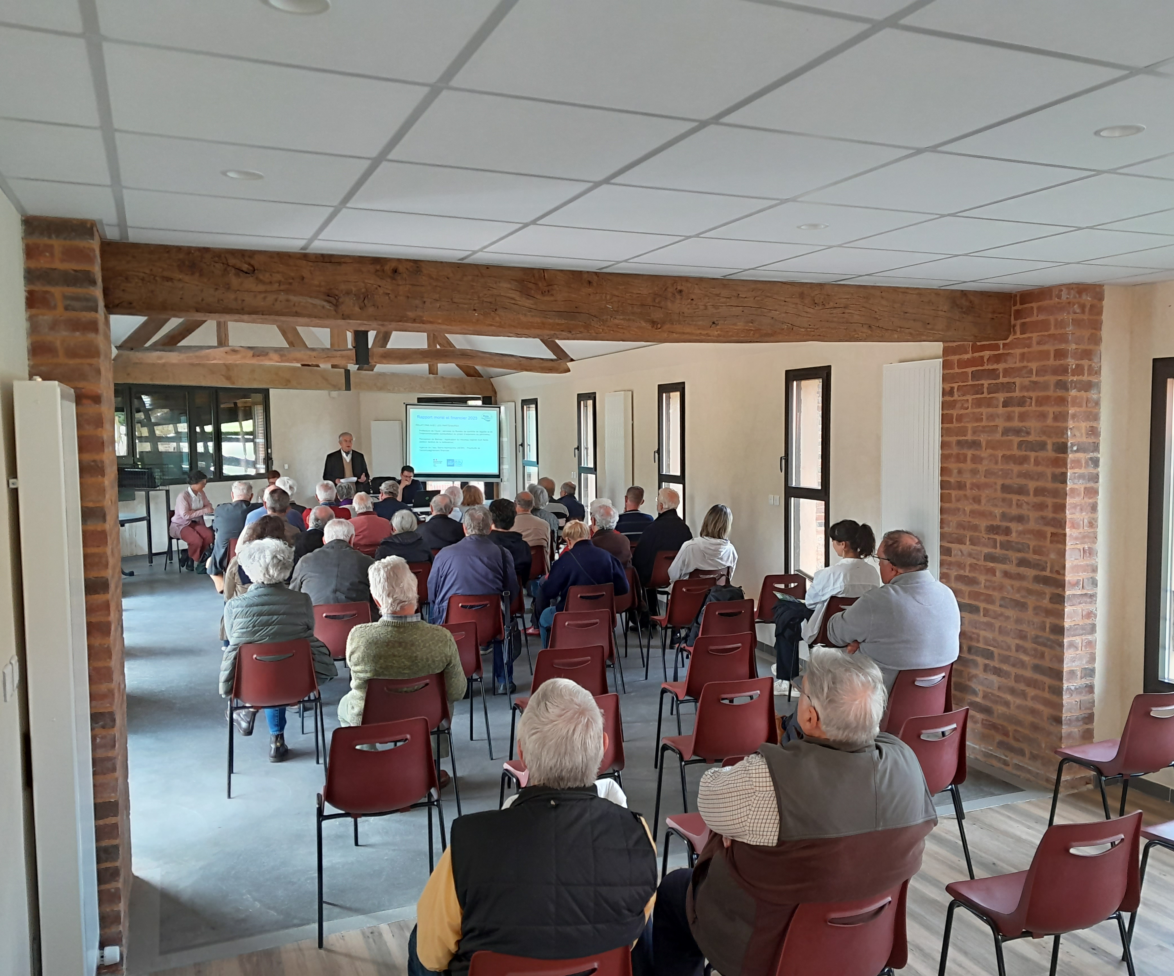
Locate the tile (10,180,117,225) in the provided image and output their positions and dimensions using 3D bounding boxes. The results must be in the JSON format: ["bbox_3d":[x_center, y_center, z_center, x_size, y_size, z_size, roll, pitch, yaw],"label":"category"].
[{"bbox_3d":[-1.553,-0.858,2.940,0.255,0.020,0.565,-2,4,-23],"label":"tile"}]

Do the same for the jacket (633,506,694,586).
[{"bbox_3d":[0.670,0.496,8.420,0.550,0.680,0.400,-2,4,-25],"label":"jacket"}]

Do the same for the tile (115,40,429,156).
[{"bbox_3d":[-0.688,-0.810,2.067,0.591,0.020,0.558,-2,4,-23],"label":"tile"}]

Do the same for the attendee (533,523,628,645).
[{"bbox_3d":[-0.096,0.796,6.878,0.540,1.200,0.750,-2,4,-26],"label":"attendee"}]

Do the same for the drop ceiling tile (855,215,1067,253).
[{"bbox_3d":[1.345,-0.924,3.585,0.605,0.020,0.590,-2,4,-23],"label":"drop ceiling tile"}]

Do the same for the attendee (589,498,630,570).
[{"bbox_3d":[0.086,0.712,7.644,0.520,1.270,0.750,-2,4,-23],"label":"attendee"}]

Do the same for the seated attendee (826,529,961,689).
[{"bbox_3d":[1.350,0.859,4.880,0.630,1.330,0.980,-2,4,-24],"label":"seated attendee"}]

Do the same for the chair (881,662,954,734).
[{"bbox_3d":[1.405,1.147,4.463,0.460,0.770,0.480,-2,4,-22],"label":"chair"}]

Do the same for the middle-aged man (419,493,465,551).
[{"bbox_3d":[-1.360,0.660,8.950,0.520,1.260,0.800,-1,4,-15],"label":"middle-aged man"}]

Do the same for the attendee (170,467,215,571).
[{"bbox_3d":[-4.920,0.477,12.200,0.660,1.290,0.470,3,5,41],"label":"attendee"}]

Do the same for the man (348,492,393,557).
[{"bbox_3d":[-2.012,0.680,8.822,0.530,1.290,0.800,-2,4,-18],"label":"man"}]

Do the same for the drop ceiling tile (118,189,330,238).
[{"bbox_3d":[-1.138,-0.867,3.100,0.595,0.020,0.585,-2,4,-23],"label":"drop ceiling tile"}]

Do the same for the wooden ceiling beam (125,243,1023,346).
[{"bbox_3d":[0.187,-0.824,4.455,4.310,0.275,0.260,-2,4,-23],"label":"wooden ceiling beam"}]

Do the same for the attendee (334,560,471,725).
[{"bbox_3d":[-0.919,0.925,4.624,0.570,1.290,0.800,-2,4,-21],"label":"attendee"}]

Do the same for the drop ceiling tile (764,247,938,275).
[{"bbox_3d":[1.100,-0.946,4.069,0.595,0.020,0.585,-2,4,-23],"label":"drop ceiling tile"}]

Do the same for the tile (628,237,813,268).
[{"bbox_3d":[0.548,-0.935,3.872,0.605,0.020,0.590,-2,4,-23],"label":"tile"}]

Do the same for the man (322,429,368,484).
[{"bbox_3d":[-2.903,0.231,11.800,0.560,1.770,0.420,-2,4,-19],"label":"man"}]

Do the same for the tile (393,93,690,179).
[{"bbox_3d":[-0.120,-0.814,2.284,0.595,0.020,0.595,-2,4,-23],"label":"tile"}]

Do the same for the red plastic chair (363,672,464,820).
[{"bbox_3d":[-0.880,1.191,4.620,0.470,0.790,0.520,-2,4,-21],"label":"red plastic chair"}]

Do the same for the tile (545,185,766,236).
[{"bbox_3d":[0.212,-0.883,3.095,0.605,0.020,0.590,-2,4,-23],"label":"tile"}]

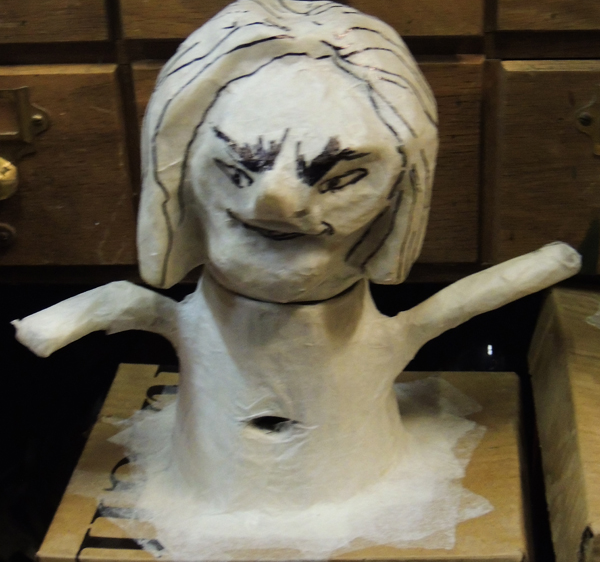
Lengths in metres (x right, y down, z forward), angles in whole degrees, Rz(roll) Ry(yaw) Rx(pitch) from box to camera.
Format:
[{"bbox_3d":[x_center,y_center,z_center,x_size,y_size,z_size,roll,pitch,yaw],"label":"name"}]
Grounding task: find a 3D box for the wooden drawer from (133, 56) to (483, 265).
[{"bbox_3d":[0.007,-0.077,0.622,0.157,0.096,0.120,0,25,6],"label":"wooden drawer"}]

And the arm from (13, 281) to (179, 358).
[{"bbox_3d":[-0.081,0.015,0.504,0.066,0.022,0.024,-3,25,-2],"label":"arm"}]

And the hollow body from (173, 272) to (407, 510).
[{"bbox_3d":[-0.001,0.032,0.508,0.092,0.078,0.086,0,25,6],"label":"hollow body"}]

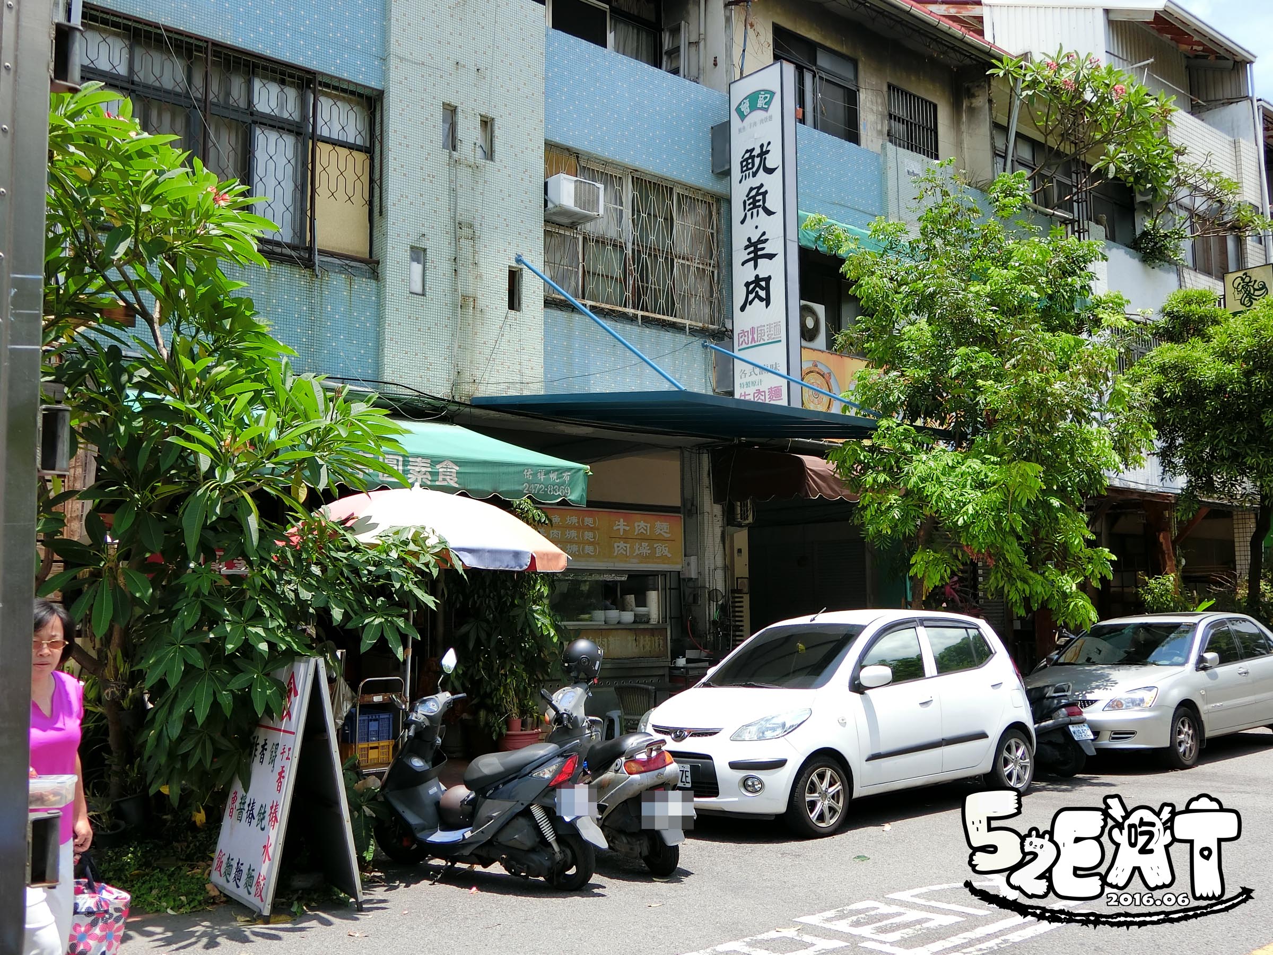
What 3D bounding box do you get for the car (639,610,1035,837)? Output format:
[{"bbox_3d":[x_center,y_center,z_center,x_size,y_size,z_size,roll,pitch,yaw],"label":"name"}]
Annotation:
[{"bbox_3d":[1.584,1.821,10.129,3.570,1.540,1.600,5,-8,-41],"label":"car"}]

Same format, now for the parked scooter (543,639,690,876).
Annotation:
[{"bbox_3d":[-0.134,1.730,7.938,0.680,1.250,1.800,3,-7,-27],"label":"parked scooter"}]

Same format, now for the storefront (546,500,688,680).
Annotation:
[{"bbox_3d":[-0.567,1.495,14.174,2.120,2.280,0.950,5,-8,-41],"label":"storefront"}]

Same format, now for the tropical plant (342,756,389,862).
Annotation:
[{"bbox_3d":[-1.686,2.023,7.826,0.420,0.650,0.420,5,-8,-41],"label":"tropical plant"}]

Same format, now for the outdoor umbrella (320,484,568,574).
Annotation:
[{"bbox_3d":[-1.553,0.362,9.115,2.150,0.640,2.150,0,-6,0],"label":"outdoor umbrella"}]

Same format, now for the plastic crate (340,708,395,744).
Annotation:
[{"bbox_3d":[-2.370,2.144,11.104,0.350,0.260,0.470,5,-8,-41],"label":"plastic crate"}]

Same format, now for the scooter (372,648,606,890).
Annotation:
[{"bbox_3d":[-0.835,1.674,7.482,1.820,1.260,0.700,-5,-8,37],"label":"scooter"}]

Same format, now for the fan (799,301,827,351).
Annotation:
[{"bbox_3d":[2.105,-1.972,16.539,0.680,0.550,0.300,5,-8,-41],"label":"fan"}]

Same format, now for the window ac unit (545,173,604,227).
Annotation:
[{"bbox_3d":[-0.740,-2.909,13.670,0.570,0.370,0.520,5,-8,-41],"label":"window ac unit"}]

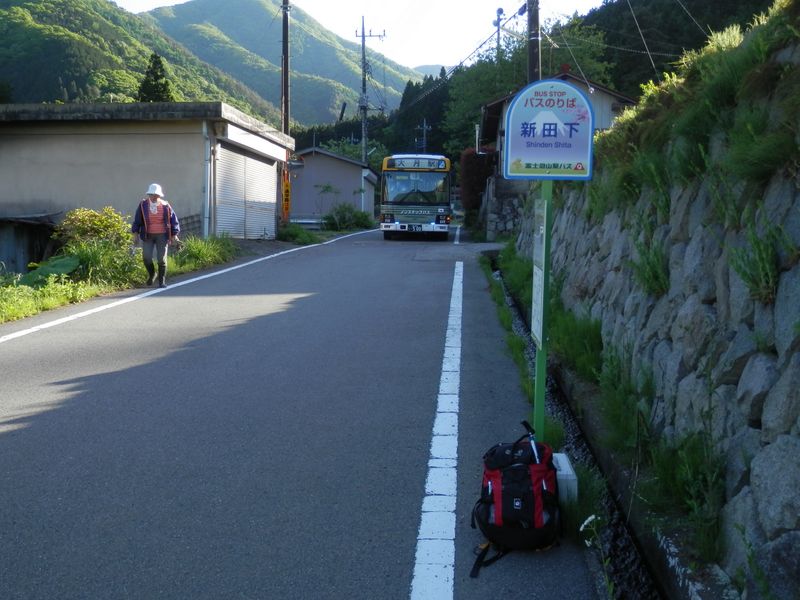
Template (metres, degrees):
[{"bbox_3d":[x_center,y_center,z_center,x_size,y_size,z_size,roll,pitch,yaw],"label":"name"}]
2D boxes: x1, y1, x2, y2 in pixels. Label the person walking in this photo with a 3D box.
[{"bbox_3d":[-3.708,-0.988,11.586,0.650,1.560,0.420,0,5,-9],"label":"person walking"}]

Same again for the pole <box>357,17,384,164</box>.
[{"bbox_3d":[-1.803,-10.963,46.972,1.750,12.900,0.600,1,5,3],"label":"pole"}]

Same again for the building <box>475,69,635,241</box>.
[{"bbox_3d":[6.526,-5.695,33.242,5.700,6.300,9.000,1,5,5],"label":"building"}]

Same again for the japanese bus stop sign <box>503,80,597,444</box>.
[{"bbox_3d":[0.709,-0.056,3.735,0.440,2.080,0.500,1,5,5],"label":"japanese bus stop sign"}]

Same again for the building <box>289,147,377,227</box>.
[{"bbox_3d":[-3.779,-6.089,41.636,4.500,4.000,5.500,1,5,5],"label":"building"}]

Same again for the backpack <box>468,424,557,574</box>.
[{"bbox_3d":[0.490,0.791,3.221,0.340,0.470,0.280,1,5,7],"label":"backpack"}]

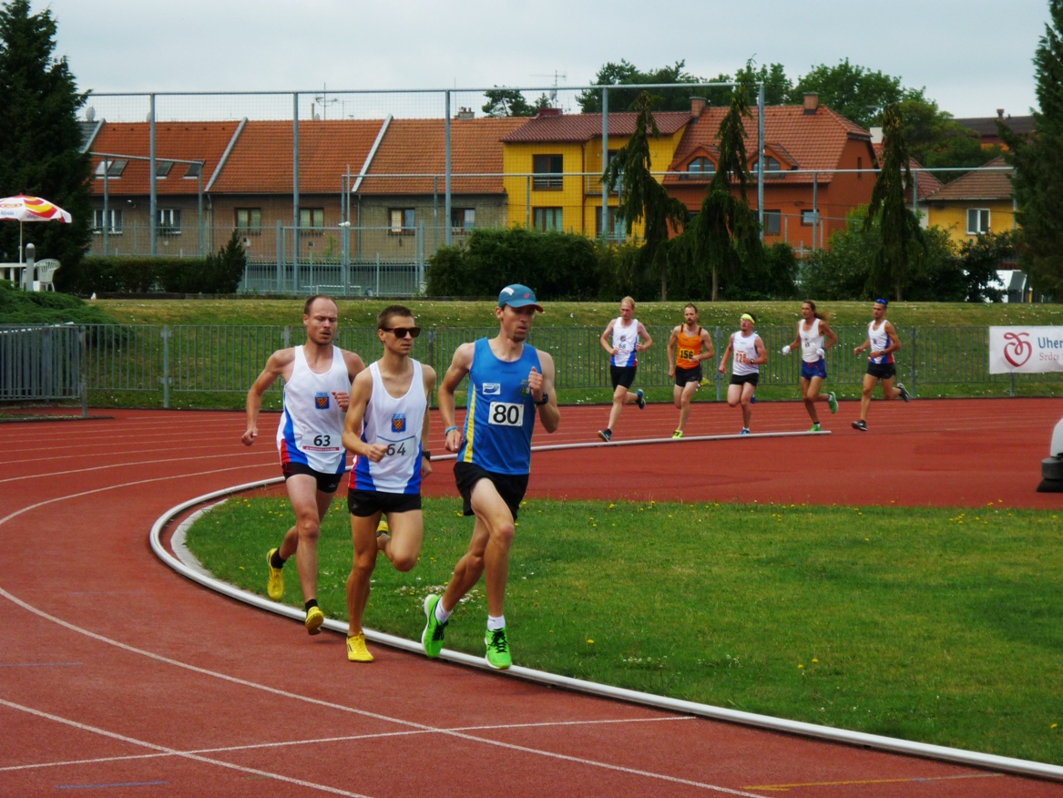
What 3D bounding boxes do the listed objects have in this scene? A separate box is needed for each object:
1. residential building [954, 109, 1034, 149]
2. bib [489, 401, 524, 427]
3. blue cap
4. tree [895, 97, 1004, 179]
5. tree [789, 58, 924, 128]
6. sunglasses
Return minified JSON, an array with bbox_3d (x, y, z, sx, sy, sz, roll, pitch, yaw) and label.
[{"bbox_3d":[37.289,-17.755,330.000,12.000,11.000,10.000,0,2,15],"label":"residential building"},{"bbox_3d":[-0.111,0.070,18.200,0.158,0.105,0.015,5,5,-16],"label":"bib"},{"bbox_3d":[-0.047,-0.455,18.250,0.175,0.132,0.255,1,8,-32],"label":"blue cap"},{"bbox_3d":[27.015,-14.273,262.000,7.200,10.500,7.000,0,1,0],"label":"tree"},{"bbox_3d":[21.493,-15.864,268.000,9.300,13.200,9.000,0,1,0],"label":"tree"},{"bbox_3d":[-0.618,-0.310,19.200,0.145,0.048,0.145,-1,3,-30],"label":"sunglasses"}]

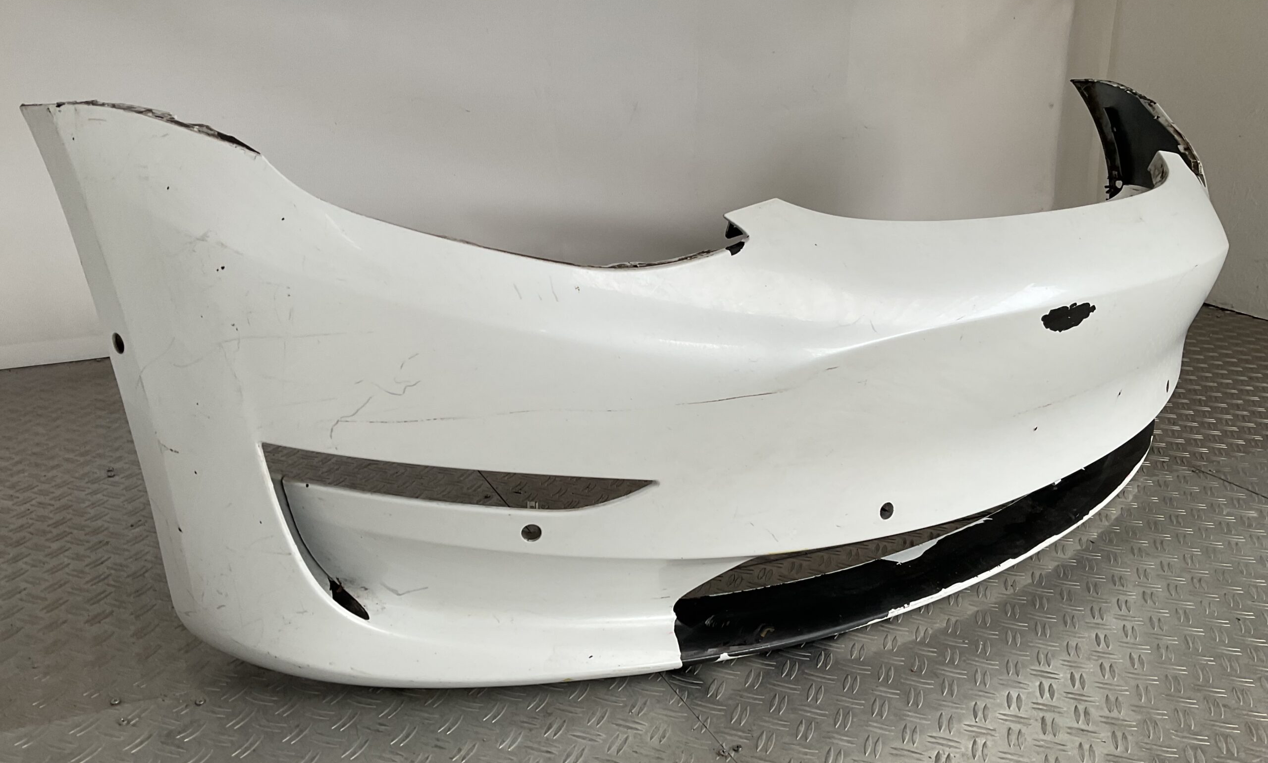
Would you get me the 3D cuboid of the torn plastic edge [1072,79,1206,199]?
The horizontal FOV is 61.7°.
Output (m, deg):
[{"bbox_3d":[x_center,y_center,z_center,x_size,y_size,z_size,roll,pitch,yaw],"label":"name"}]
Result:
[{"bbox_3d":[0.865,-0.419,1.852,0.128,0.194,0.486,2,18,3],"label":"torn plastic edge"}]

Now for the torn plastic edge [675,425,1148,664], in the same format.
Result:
[{"bbox_3d":[0.449,0.158,1.302,0.990,0.070,0.150,-14,23,-39],"label":"torn plastic edge"}]

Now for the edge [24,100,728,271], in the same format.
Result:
[{"bbox_3d":[-0.214,-0.159,0.870,0.619,0.131,0.123,2,18,3],"label":"edge"}]

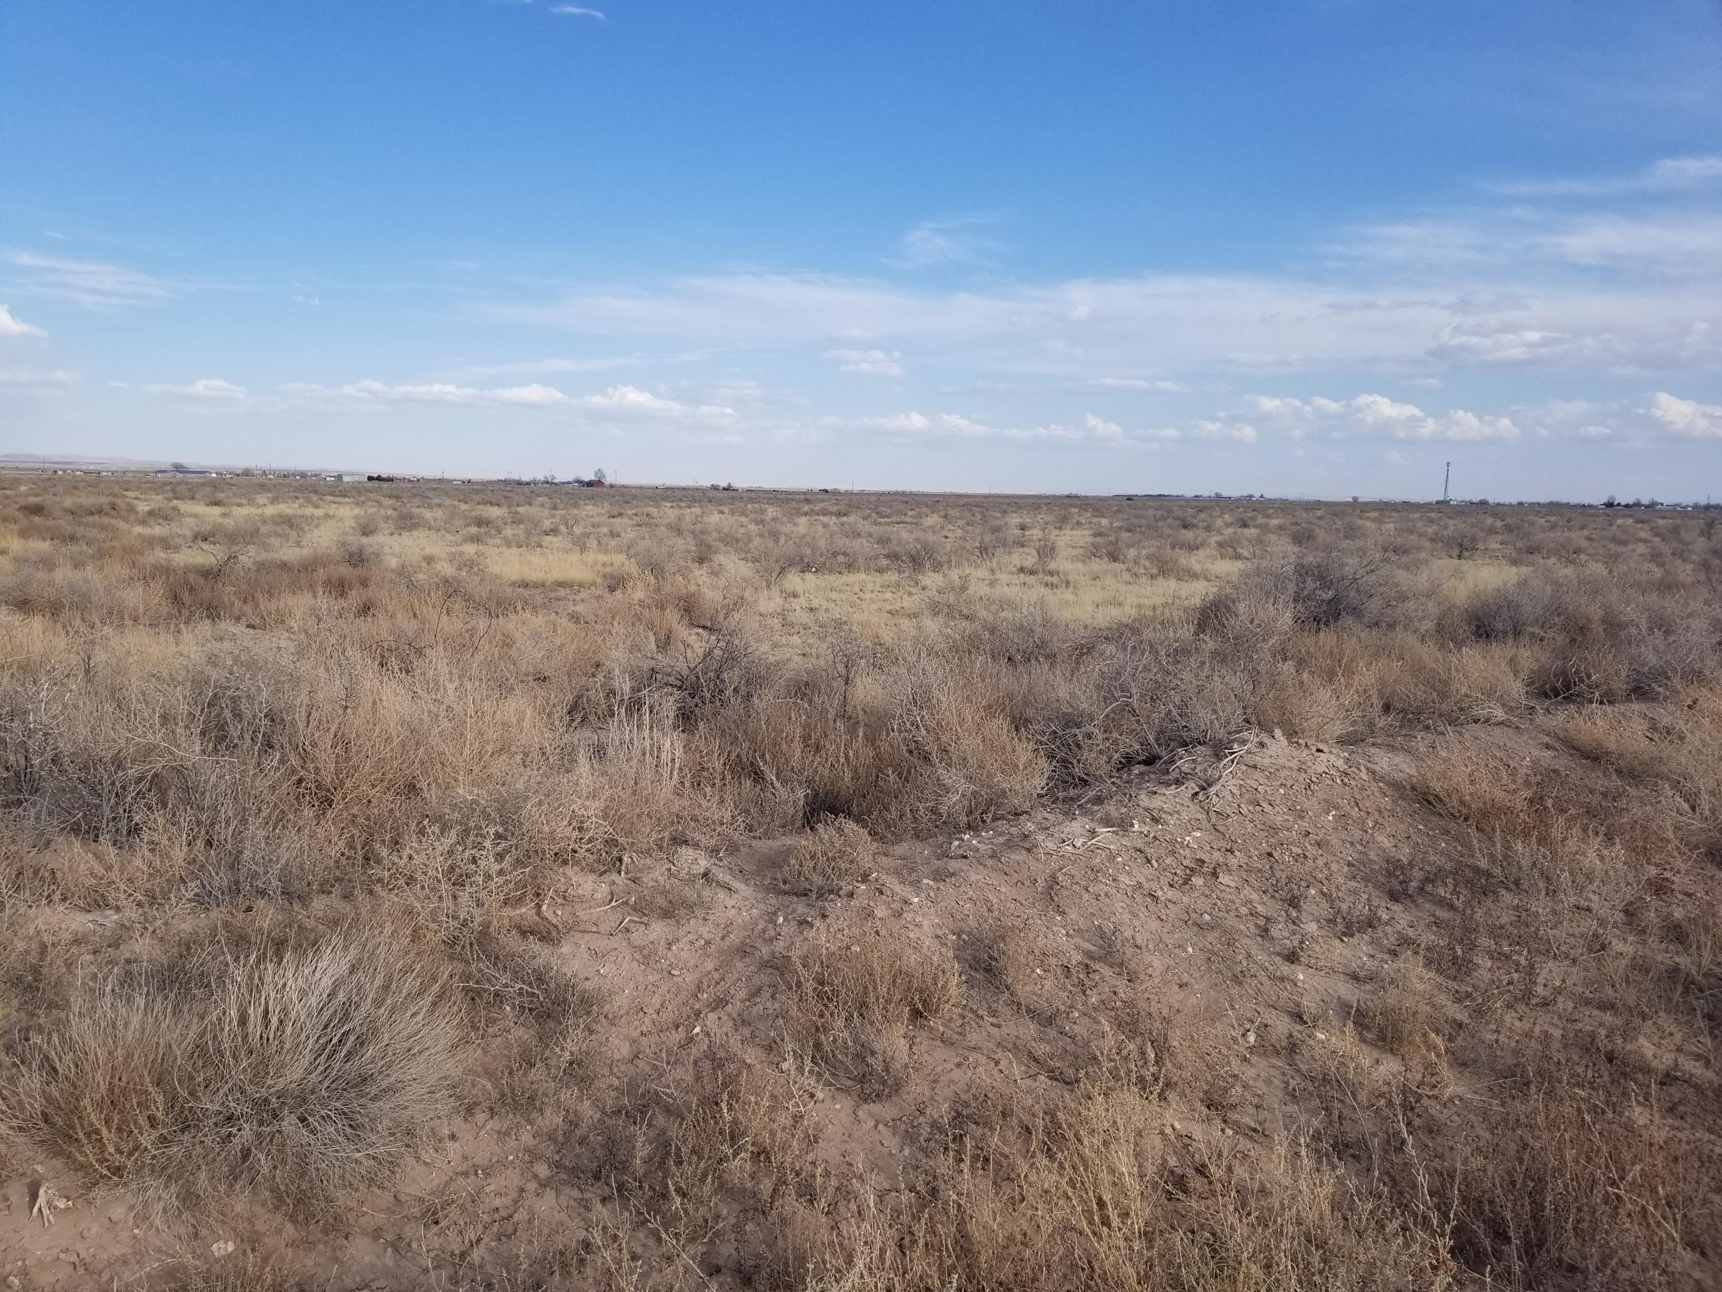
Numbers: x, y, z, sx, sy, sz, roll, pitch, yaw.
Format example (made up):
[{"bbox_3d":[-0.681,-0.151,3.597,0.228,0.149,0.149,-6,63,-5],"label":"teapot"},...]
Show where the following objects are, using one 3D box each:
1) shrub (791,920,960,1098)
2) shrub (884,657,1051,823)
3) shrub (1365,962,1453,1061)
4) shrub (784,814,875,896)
[{"bbox_3d":[0.036,0.949,3.400,0.433,0.409,0.381,1,7,0],"label":"shrub"},{"bbox_3d":[0.453,0.401,5.650,0.678,0.719,0.610,1,7,0],"label":"shrub"},{"bbox_3d":[1.501,1.000,3.550,0.206,0.249,0.195,1,7,0],"label":"shrub"},{"bbox_3d":[-0.111,0.742,4.600,0.329,0.252,0.302,1,7,0],"label":"shrub"}]

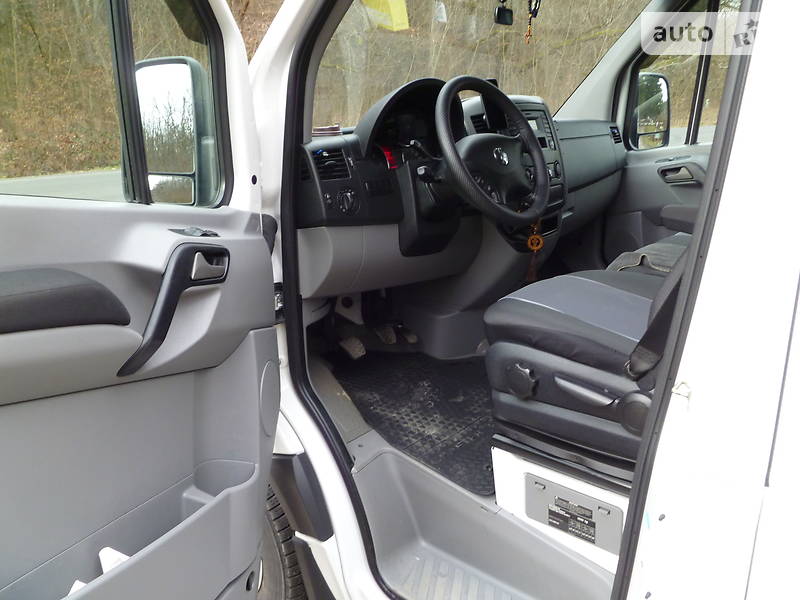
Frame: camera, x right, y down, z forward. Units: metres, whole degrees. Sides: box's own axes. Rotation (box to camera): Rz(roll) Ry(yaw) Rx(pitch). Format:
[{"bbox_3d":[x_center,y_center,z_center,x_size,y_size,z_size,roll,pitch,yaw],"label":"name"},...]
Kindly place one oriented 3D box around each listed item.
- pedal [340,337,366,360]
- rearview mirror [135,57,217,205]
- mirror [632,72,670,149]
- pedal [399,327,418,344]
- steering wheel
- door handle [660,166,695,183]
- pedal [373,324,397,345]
[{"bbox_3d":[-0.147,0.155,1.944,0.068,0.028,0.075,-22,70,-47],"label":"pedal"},{"bbox_3d":[-0.511,-0.377,1.456,0.195,0.330,0.125,2,19,8],"label":"rearview mirror"},{"bbox_3d":[1.026,-0.810,2.774,0.195,0.325,0.125,-13,22,-32],"label":"mirror"},{"bbox_3d":[0.025,0.121,2.097,0.055,0.075,0.028,-22,-14,-47],"label":"pedal"},{"bbox_3d":[0.218,-0.356,1.579,0.100,0.393,0.393,-27,-3,43],"label":"steering wheel"},{"bbox_3d":[1.065,-0.481,2.488,0.125,0.060,0.040,8,20,39],"label":"door handle"},{"bbox_3d":[-0.048,0.118,2.029,0.068,0.062,0.028,-22,-12,-47],"label":"pedal"}]

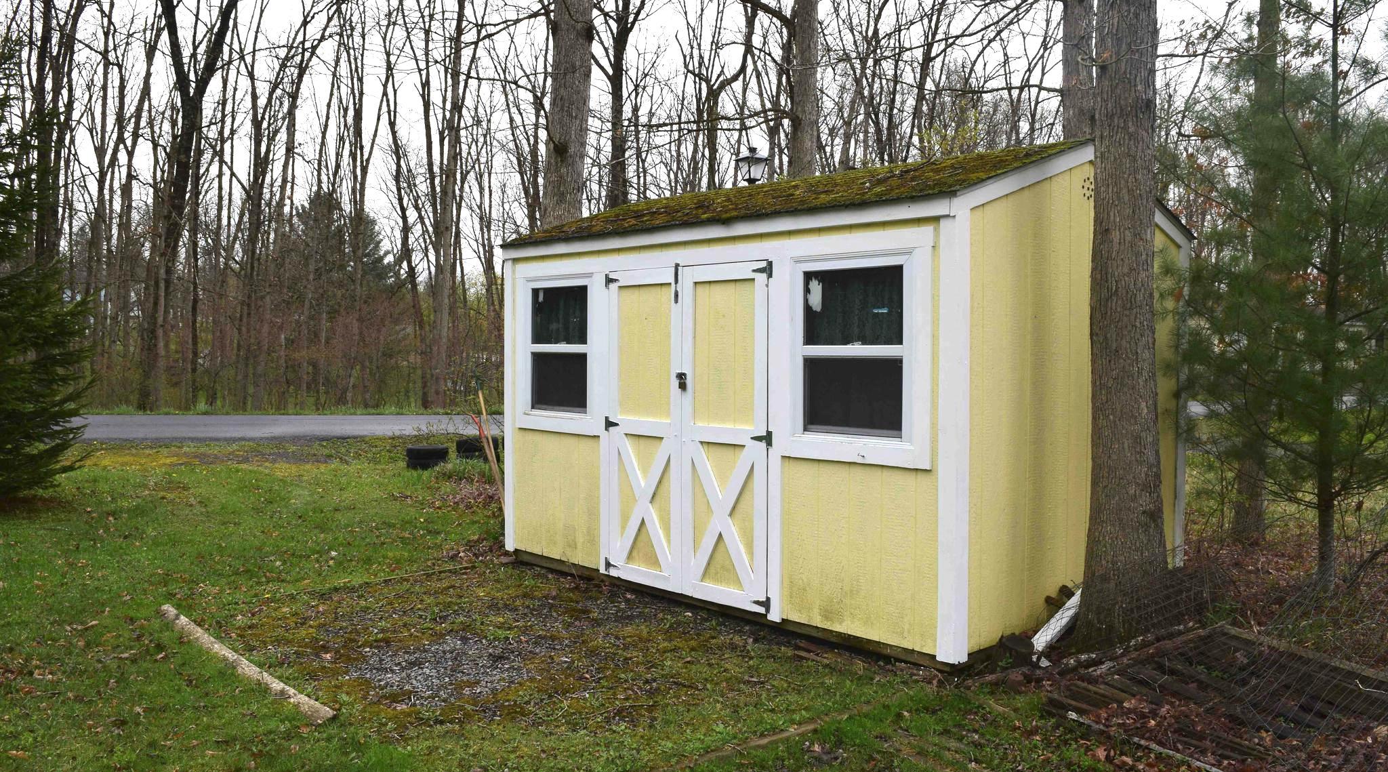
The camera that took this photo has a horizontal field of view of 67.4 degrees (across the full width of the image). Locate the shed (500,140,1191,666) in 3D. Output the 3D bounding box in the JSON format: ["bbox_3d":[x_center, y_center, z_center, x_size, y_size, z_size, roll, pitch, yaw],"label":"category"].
[{"bbox_3d":[0.854,-0.071,6.909,2.640,2.599,3.732,-2,3,-43],"label":"shed"}]

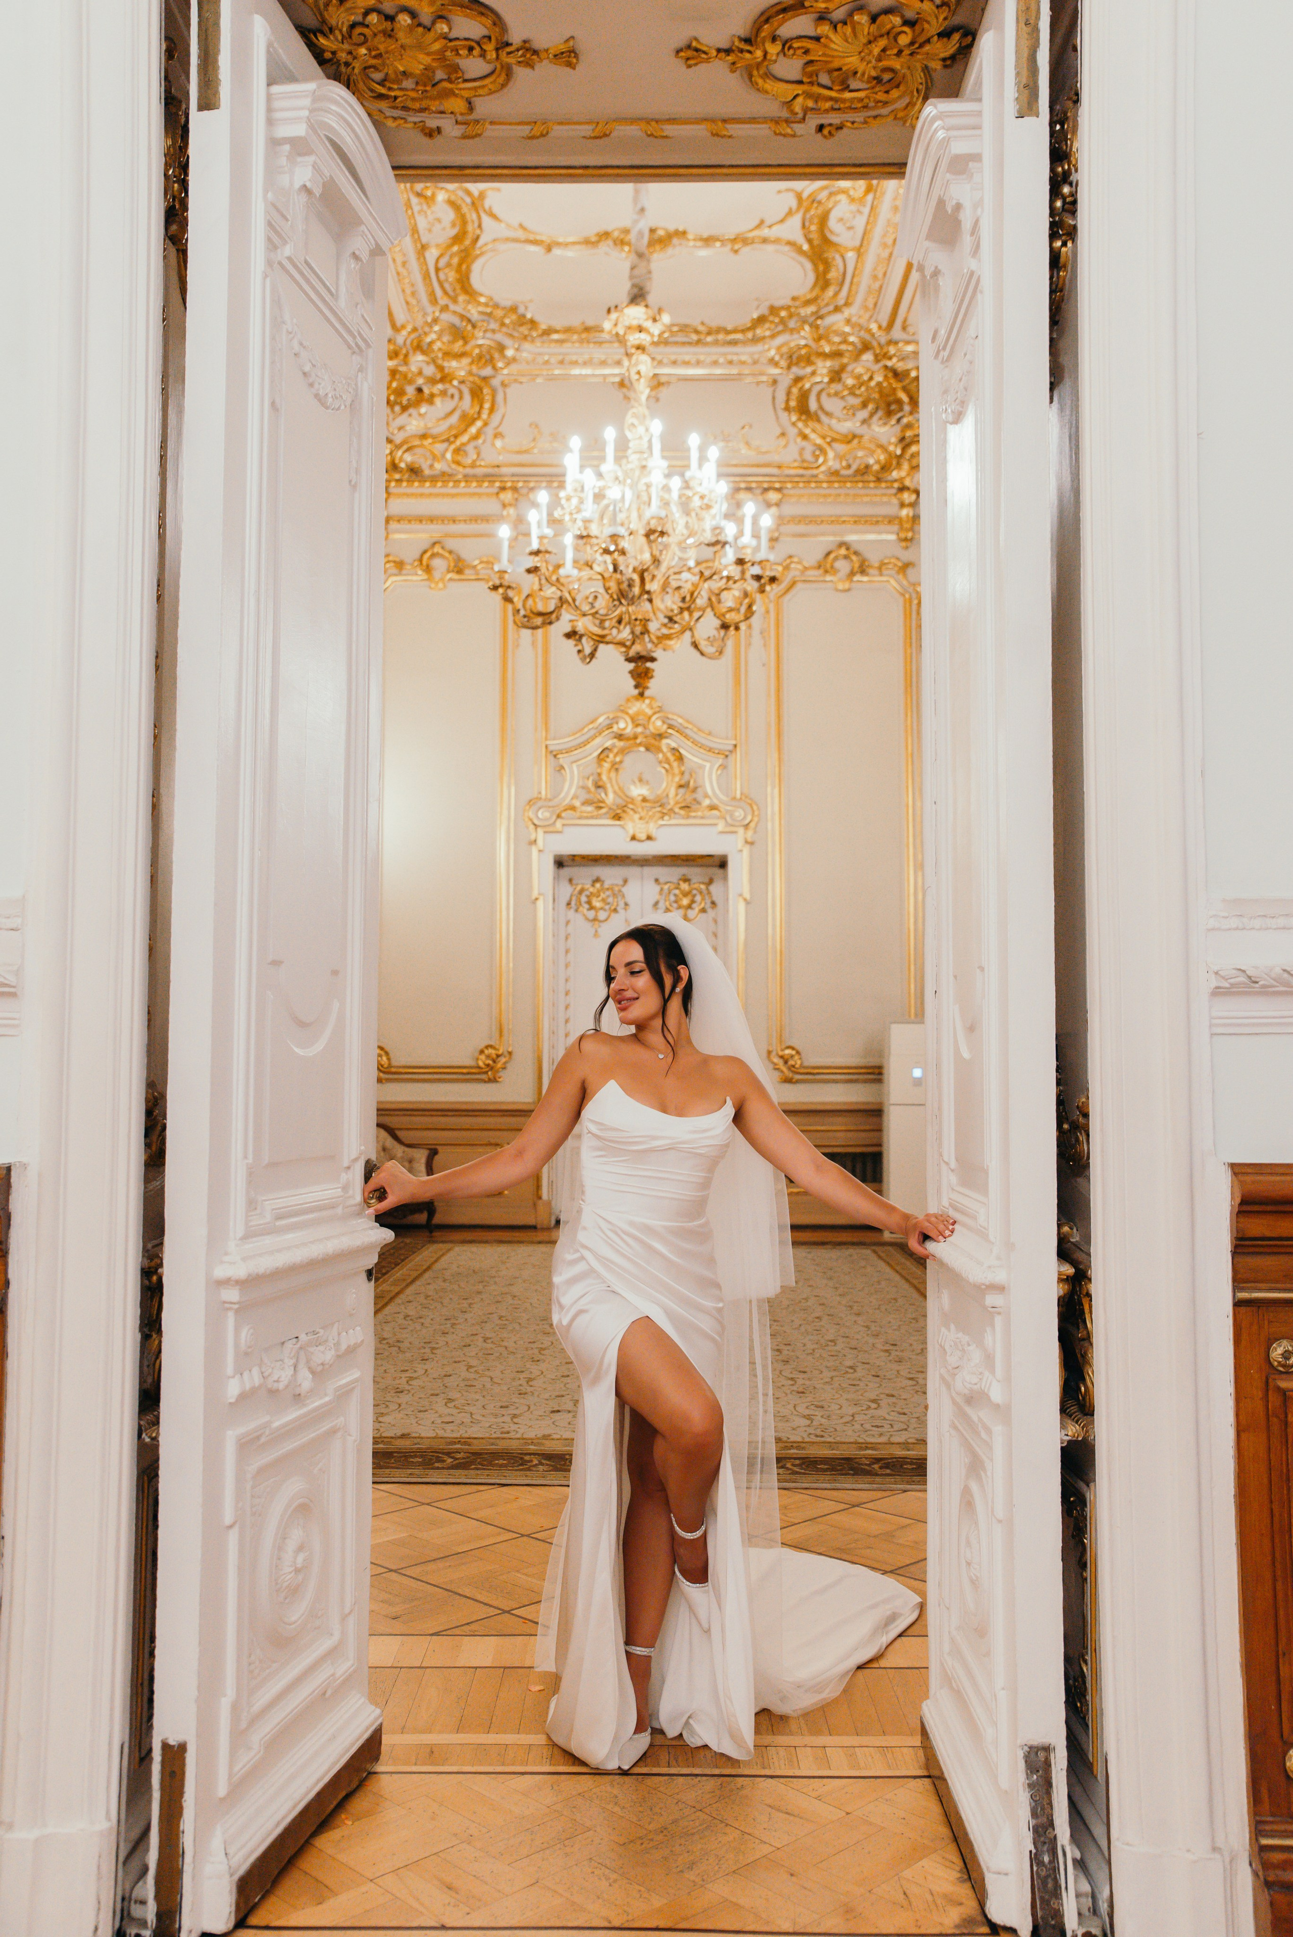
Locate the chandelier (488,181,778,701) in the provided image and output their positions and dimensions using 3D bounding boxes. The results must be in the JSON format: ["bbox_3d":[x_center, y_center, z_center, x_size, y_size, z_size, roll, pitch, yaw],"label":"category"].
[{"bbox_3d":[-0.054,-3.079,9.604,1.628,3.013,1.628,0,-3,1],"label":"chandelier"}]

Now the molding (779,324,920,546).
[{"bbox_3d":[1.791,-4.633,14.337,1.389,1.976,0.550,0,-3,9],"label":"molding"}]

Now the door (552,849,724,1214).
[{"bbox_3d":[-0.045,0.665,14.638,1.542,3.274,0.140,0,-3,1],"label":"door"}]

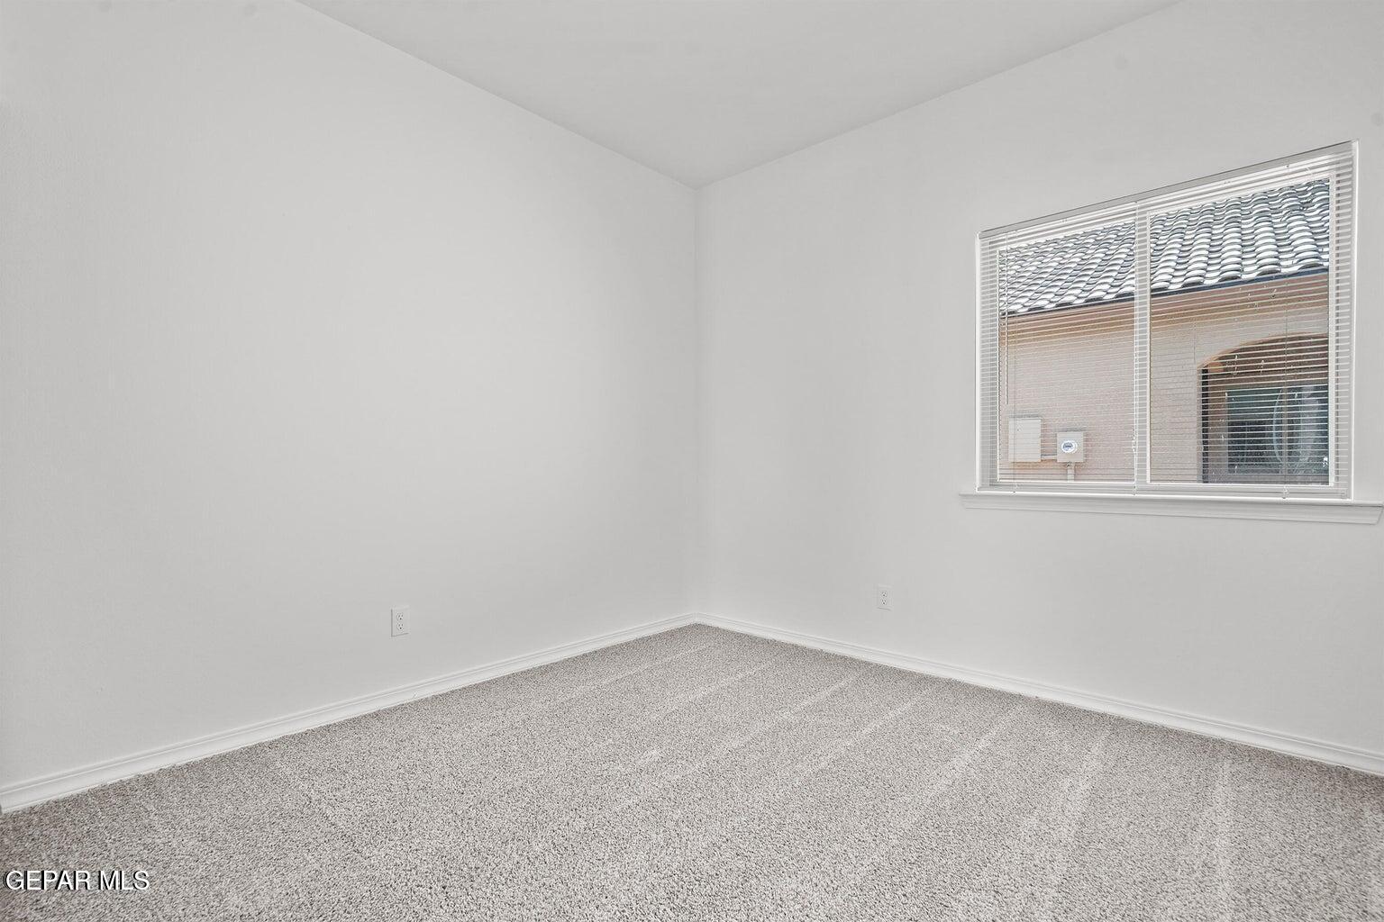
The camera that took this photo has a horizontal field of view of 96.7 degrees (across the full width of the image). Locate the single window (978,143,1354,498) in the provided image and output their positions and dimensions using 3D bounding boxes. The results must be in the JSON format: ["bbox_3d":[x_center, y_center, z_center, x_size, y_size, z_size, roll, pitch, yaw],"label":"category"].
[{"bbox_3d":[1.759,-0.451,2.427,1.161,1.178,0.090,-1,-1,41],"label":"single window"}]

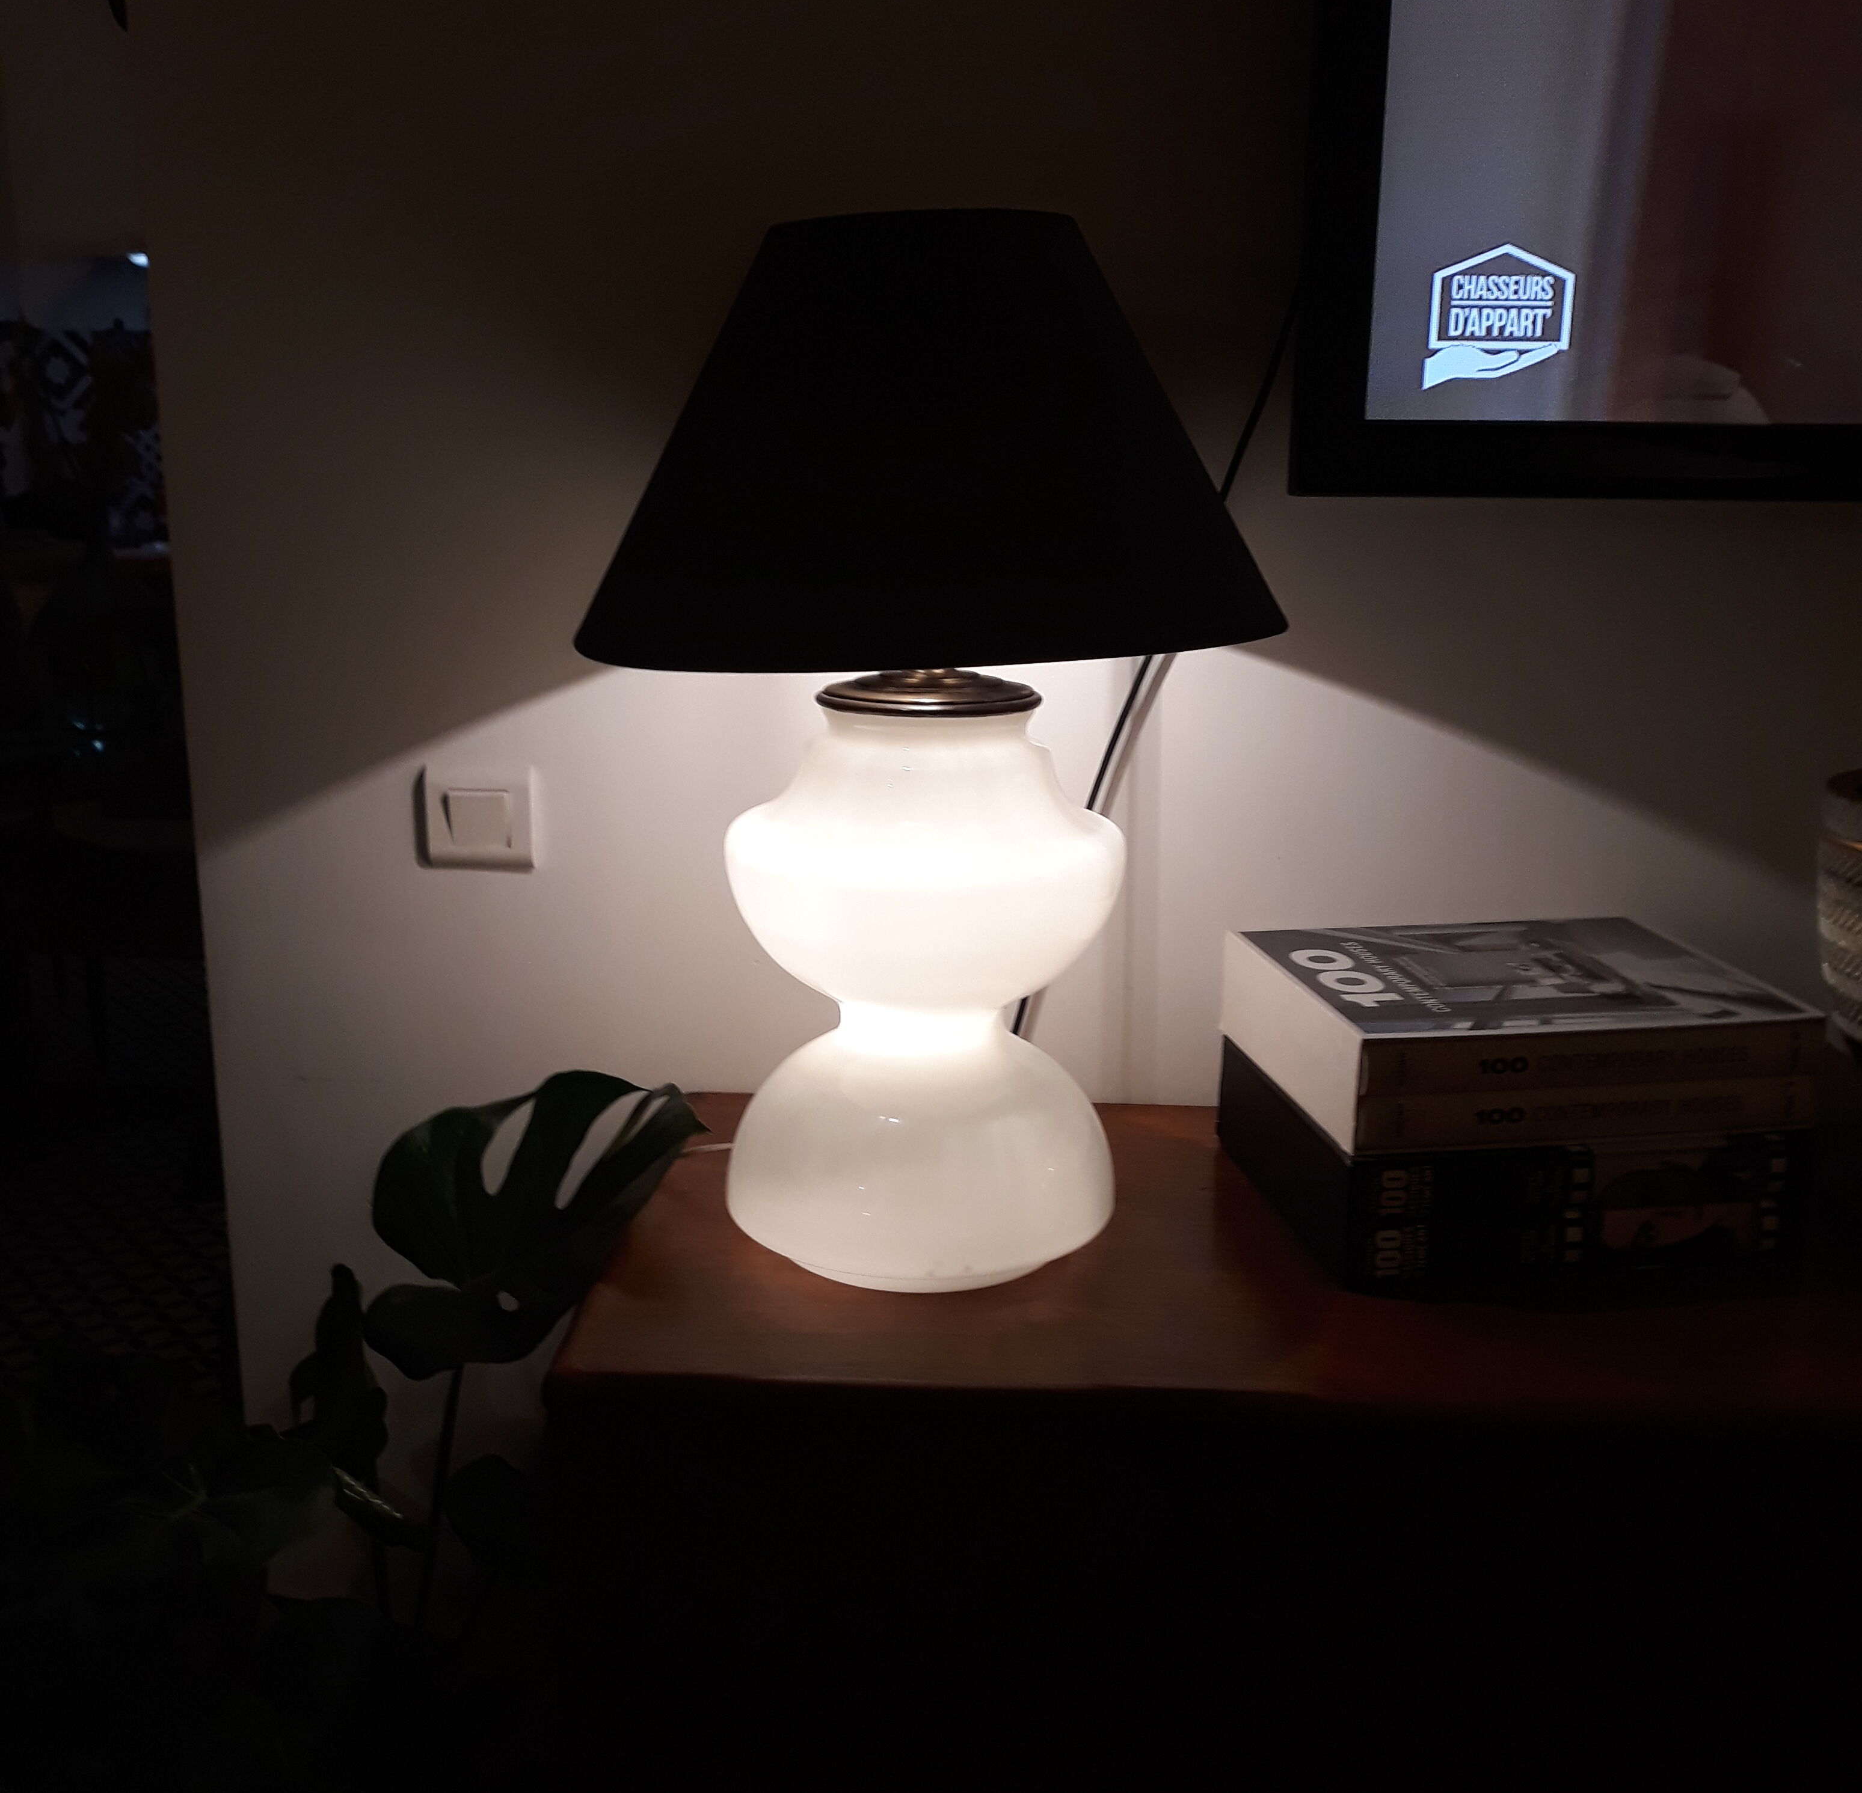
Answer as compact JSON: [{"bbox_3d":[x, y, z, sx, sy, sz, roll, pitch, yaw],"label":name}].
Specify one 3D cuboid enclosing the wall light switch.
[{"bbox_3d":[-0.338,-0.060,1.455,0.083,0.081,0.013,1,14,2],"label":"wall light switch"}]

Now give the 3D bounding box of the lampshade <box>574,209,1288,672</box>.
[{"bbox_3d":[-0.002,-0.272,1.147,0.428,0.238,0.428,0,13,2],"label":"lampshade"}]

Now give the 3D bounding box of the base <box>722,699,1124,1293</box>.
[{"bbox_3d":[-0.004,0.052,1.224,0.252,0.342,0.252,1,14,2],"label":"base"}]

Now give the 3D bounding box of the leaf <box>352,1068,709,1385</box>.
[{"bbox_3d":[-0.266,0.222,1.300,0.233,0.198,0.119,1,14,2],"label":"leaf"}]

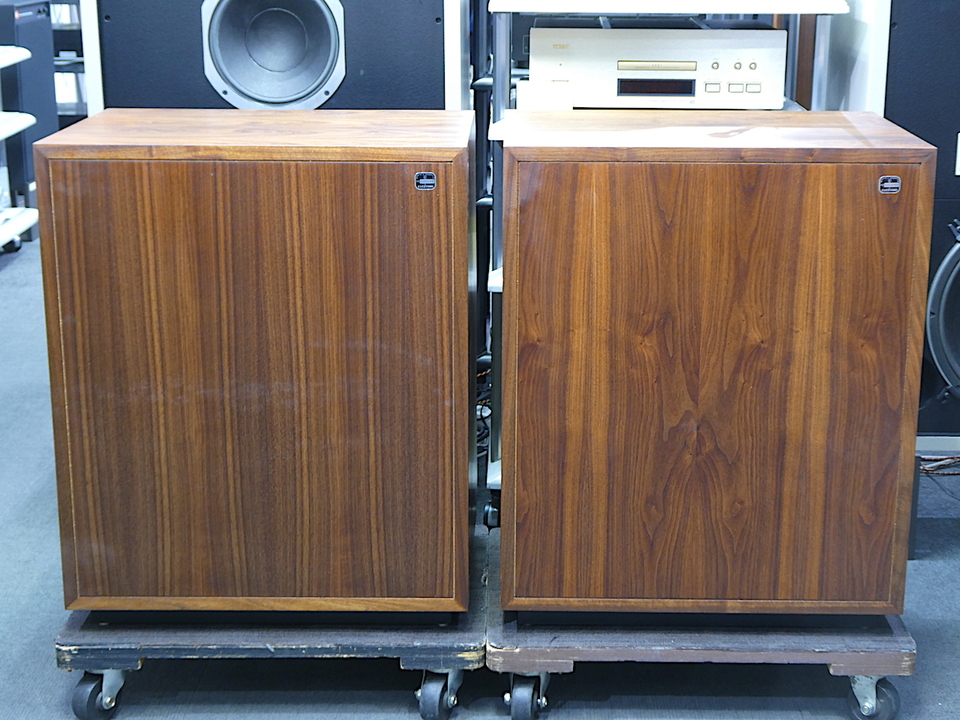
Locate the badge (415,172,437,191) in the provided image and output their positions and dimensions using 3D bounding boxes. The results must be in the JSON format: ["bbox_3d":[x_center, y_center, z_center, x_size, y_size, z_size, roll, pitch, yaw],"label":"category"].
[{"bbox_3d":[-0.069,-0.228,2.015,0.028,0.023,0.003,0,16,1],"label":"badge"}]

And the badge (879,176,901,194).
[{"bbox_3d":[0.524,-0.223,2.020,0.028,0.023,0.003,0,16,1],"label":"badge"}]

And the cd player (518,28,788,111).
[{"bbox_3d":[0.319,-0.548,2.924,0.443,0.148,0.350,1,16,3],"label":"cd player"}]

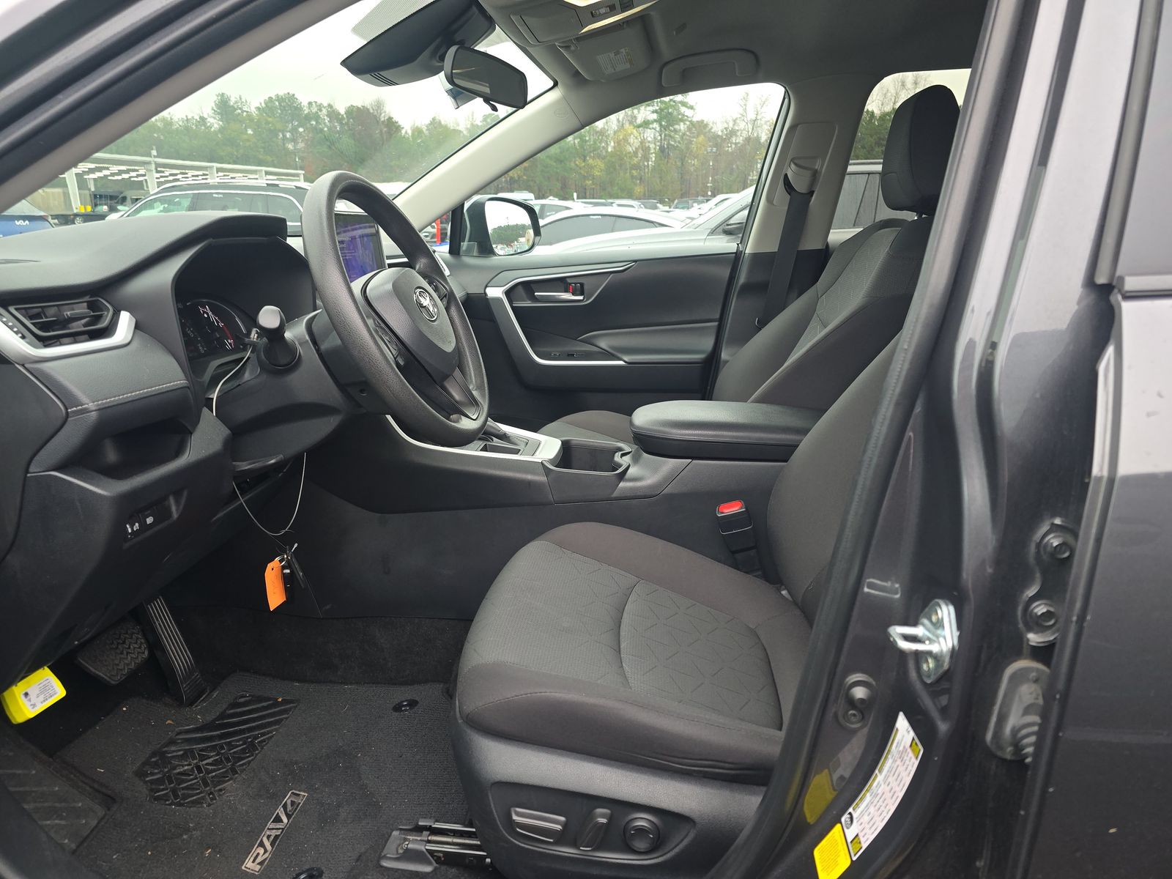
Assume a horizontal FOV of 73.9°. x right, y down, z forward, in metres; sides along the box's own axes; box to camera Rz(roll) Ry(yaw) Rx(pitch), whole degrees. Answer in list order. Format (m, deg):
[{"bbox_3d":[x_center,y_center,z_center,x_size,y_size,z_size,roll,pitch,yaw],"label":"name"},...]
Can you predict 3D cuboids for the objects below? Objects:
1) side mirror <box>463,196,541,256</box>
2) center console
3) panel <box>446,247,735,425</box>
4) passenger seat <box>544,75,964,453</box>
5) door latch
[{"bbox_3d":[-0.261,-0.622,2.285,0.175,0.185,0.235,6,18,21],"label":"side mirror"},{"bbox_3d":[-0.009,0.126,1.449,0.970,0.380,0.280,1,17,7],"label":"center console"},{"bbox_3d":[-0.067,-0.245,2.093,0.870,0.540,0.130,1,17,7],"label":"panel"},{"bbox_3d":[0.301,-0.226,1.693,0.900,0.980,0.530,1,17,7],"label":"passenger seat"},{"bbox_3d":[0.236,0.140,0.555,0.042,0.060,0.036,-2,16,-4],"label":"door latch"}]

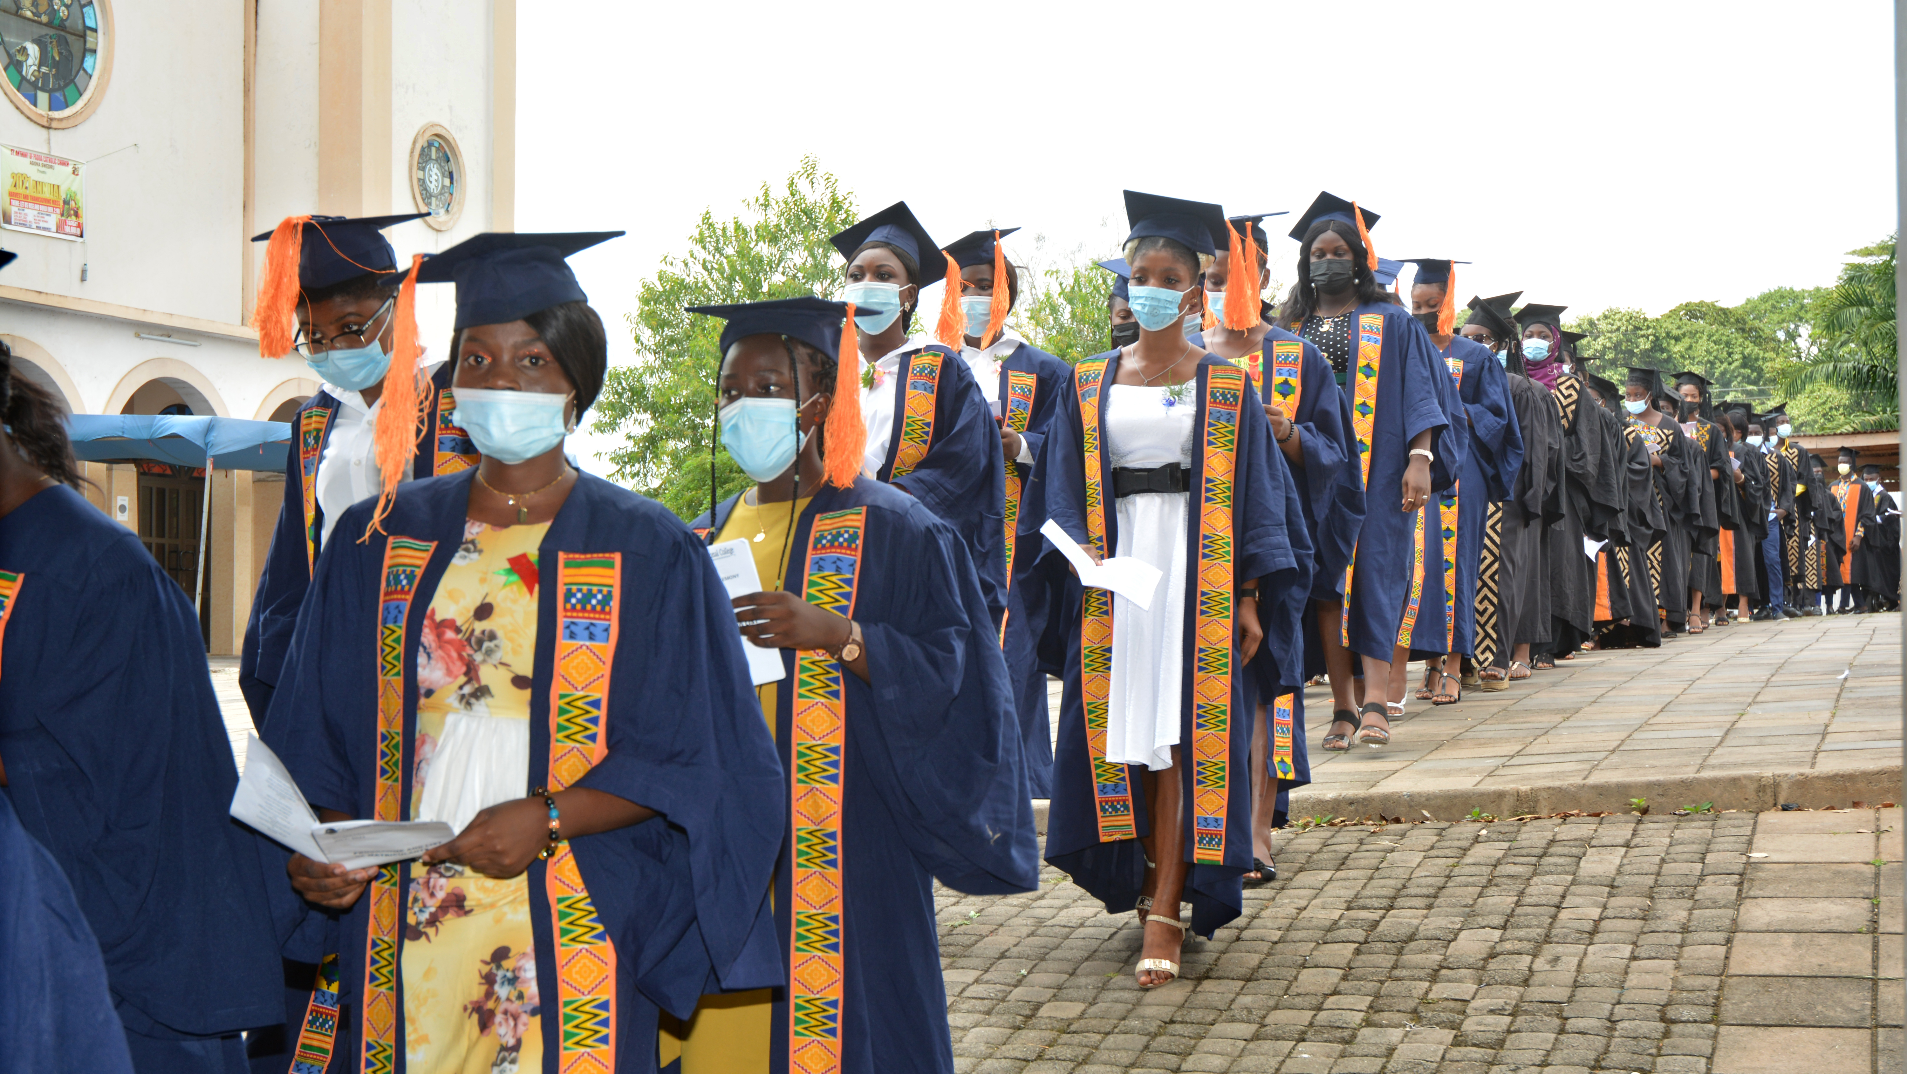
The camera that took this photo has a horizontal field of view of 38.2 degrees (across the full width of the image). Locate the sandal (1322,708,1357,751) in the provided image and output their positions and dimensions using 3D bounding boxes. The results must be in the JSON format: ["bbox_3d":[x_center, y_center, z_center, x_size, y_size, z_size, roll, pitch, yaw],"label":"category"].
[{"bbox_3d":[1.193,0.600,8.500,0.095,0.110,0.245,0,-1,20],"label":"sandal"}]

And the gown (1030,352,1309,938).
[{"bbox_3d":[0.498,0.250,6.420,0.620,1.340,0.500,0,-1,15],"label":"gown"}]

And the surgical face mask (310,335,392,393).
[{"bbox_3d":[-0.919,-0.261,4.200,0.130,0.090,0.080,0,24,19],"label":"surgical face mask"}]

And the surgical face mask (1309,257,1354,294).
[{"bbox_3d":[1.243,-0.857,9.050,0.150,0.125,0.080,1,5,9],"label":"surgical face mask"}]

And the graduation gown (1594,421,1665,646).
[{"bbox_3d":[3.817,-0.021,15.700,0.600,1.290,0.480,0,-1,23],"label":"graduation gown"}]

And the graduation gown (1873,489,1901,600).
[{"bbox_3d":[10.741,0.069,32.000,0.600,1.330,0.480,-1,-1,36],"label":"graduation gown"}]

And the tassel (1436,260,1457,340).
[{"bbox_3d":[1.886,-0.908,10.550,0.070,0.285,0.060,-1,-2,20],"label":"tassel"}]

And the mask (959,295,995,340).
[{"bbox_3d":[0.075,-0.583,7.300,0.140,0.112,0.085,0,-1,21],"label":"mask"}]

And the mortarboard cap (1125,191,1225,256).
[{"bbox_3d":[0.498,-0.698,6.200,0.240,0.115,0.240,2,-17,13],"label":"mortarboard cap"}]

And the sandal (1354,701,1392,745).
[{"bbox_3d":[1.284,0.572,8.450,0.100,0.130,0.240,0,-1,14],"label":"sandal"}]

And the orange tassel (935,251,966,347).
[{"bbox_3d":[-0.007,-0.580,6.720,0.068,0.238,0.060,-1,-2,20],"label":"orange tassel"}]

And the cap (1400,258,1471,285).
[{"bbox_3d":[1.849,-1.010,10.600,0.228,0.110,0.228,4,6,35],"label":"cap"}]

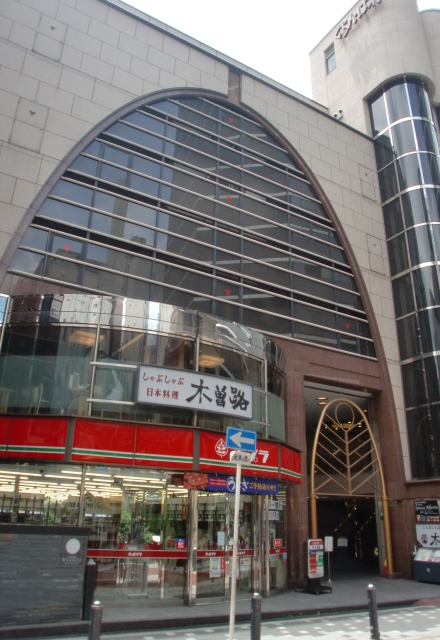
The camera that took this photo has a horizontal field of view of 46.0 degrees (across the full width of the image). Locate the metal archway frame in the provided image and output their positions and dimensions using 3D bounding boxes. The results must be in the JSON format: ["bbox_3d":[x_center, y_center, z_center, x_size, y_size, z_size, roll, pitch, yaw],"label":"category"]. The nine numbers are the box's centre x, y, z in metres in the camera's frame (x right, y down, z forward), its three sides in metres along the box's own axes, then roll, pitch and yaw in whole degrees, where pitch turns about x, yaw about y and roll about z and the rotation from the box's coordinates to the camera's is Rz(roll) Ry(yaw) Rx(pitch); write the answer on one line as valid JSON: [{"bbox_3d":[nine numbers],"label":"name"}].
[{"bbox_3d":[3.867,4.945,15.373,3.150,5.300,0.200,14,-25,-29],"label":"metal archway frame"}]

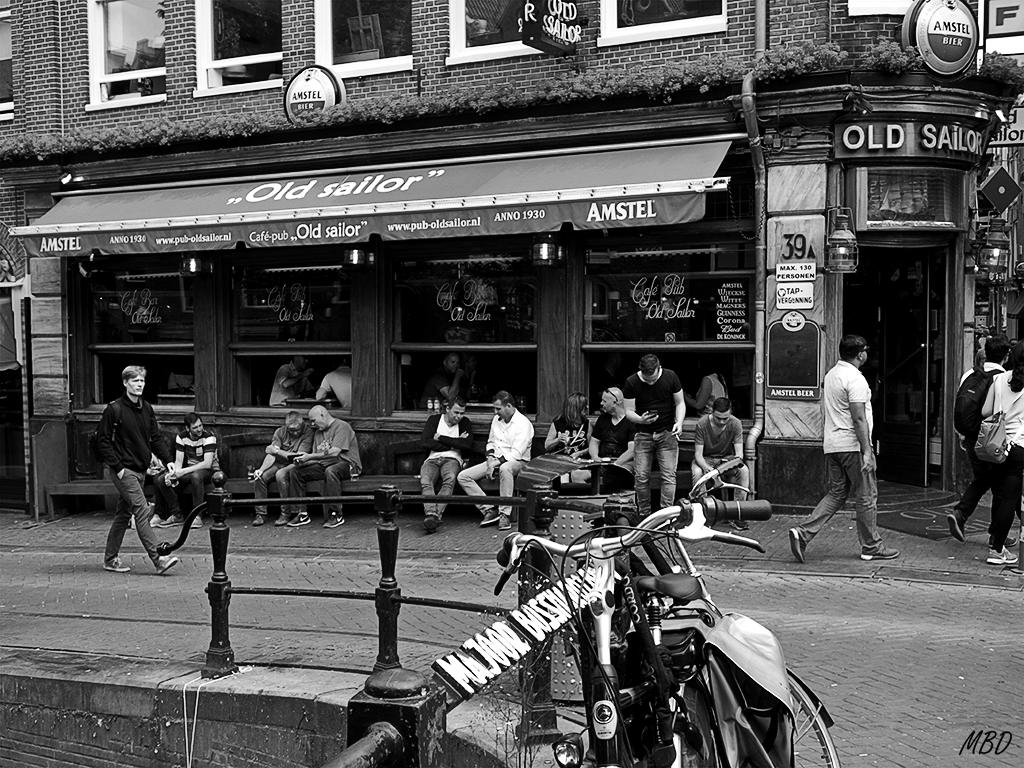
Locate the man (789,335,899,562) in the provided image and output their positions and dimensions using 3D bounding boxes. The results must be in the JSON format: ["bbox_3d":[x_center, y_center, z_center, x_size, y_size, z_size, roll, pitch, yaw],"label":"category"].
[{"bbox_3d":[2.537,0.482,8.750,0.850,1.700,0.500,-1,2,-16],"label":"man"}]

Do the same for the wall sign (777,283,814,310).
[{"bbox_3d":[2.709,-0.846,11.030,0.355,0.257,0.020,1,2,24],"label":"wall sign"}]

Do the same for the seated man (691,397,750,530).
[{"bbox_3d":[1.780,0.640,9.800,0.540,1.090,0.780,0,2,14],"label":"seated man"}]

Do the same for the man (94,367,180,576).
[{"bbox_3d":[-3.300,0.750,10.115,0.700,1.800,0.530,1,3,32],"label":"man"}]

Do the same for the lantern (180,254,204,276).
[{"bbox_3d":[-3.831,-1.532,13.818,0.270,0.500,0.270,1,2,26],"label":"lantern"}]

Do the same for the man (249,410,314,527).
[{"bbox_3d":[-2.606,0.924,12.986,0.580,1.210,0.820,1,2,25],"label":"man"}]

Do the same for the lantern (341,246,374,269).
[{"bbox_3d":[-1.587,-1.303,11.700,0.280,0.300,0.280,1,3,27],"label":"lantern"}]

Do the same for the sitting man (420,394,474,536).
[{"bbox_3d":[-0.670,0.775,11.985,0.580,1.300,0.880,0,2,14],"label":"sitting man"}]

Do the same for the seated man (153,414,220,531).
[{"bbox_3d":[-3.460,0.900,12.300,0.570,1.180,0.820,0,2,18],"label":"seated man"}]

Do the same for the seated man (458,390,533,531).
[{"bbox_3d":[-0.153,0.680,10.700,0.580,1.240,0.800,1,3,37],"label":"seated man"}]

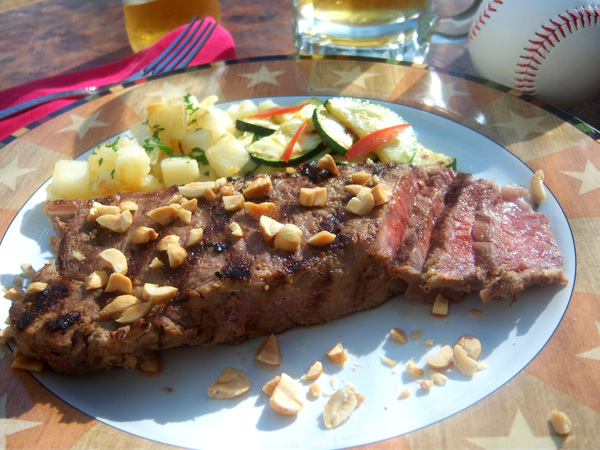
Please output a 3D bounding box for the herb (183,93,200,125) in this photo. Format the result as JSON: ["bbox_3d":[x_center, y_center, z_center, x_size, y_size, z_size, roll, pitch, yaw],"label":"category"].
[{"bbox_3d":[-0.046,-0.050,0.267,0.008,0.011,0.009,-3,36,0],"label":"herb"}]

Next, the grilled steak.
[{"bbox_3d":[0.003,0.007,0.211,0.186,0.029,0.061,-6,36,-5],"label":"grilled steak"}]

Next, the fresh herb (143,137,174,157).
[{"bbox_3d":[-0.058,-0.032,0.256,0.014,0.007,0.008,-3,36,0],"label":"fresh herb"}]

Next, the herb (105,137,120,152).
[{"bbox_3d":[-0.078,-0.033,0.259,0.007,0.006,0.006,-3,36,0],"label":"herb"}]

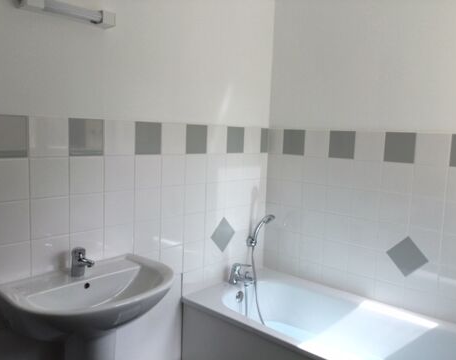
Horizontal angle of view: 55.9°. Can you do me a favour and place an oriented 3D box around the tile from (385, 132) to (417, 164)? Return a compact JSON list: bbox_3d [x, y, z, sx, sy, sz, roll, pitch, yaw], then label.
[{"bbox_3d":[0.843,-0.160,2.111,0.151,0.151,0.010,8,9,42],"label":"tile"}]

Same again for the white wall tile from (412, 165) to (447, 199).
[{"bbox_3d":[0.947,0.005,2.018,0.150,0.150,0.010,7,8,41],"label":"white wall tile"}]

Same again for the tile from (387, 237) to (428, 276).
[{"bbox_3d":[0.883,0.377,2.120,0.010,0.147,0.147,-5,54,-48],"label":"tile"}]

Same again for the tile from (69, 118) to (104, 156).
[{"bbox_3d":[-0.562,-0.169,1.706,0.010,0.142,0.150,8,8,41],"label":"tile"}]

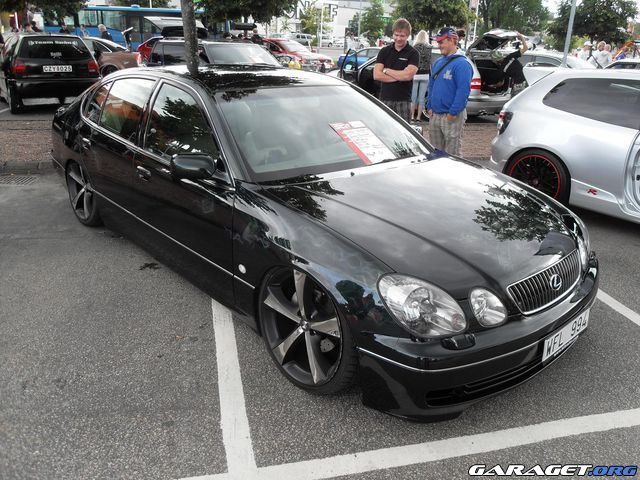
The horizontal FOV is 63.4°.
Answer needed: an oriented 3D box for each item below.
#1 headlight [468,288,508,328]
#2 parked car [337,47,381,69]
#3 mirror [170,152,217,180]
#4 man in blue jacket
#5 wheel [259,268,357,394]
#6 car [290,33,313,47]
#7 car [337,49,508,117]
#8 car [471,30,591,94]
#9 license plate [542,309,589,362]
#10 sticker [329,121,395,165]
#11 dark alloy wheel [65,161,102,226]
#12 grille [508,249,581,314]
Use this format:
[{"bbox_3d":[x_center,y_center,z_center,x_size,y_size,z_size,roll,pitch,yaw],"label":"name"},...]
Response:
[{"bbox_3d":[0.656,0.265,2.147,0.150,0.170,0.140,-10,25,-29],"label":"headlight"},{"bbox_3d":[2.785,-9.735,28.000,4.400,1.400,1.740,-1,22,-9],"label":"parked car"},{"bbox_3d":[-0.659,-0.382,2.697,0.210,0.120,0.120,-16,28,-40],"label":"mirror"},{"bbox_3d":[1.405,-1.399,5.712,0.360,1.750,0.540,-9,24,-27],"label":"man in blue jacket"},{"bbox_3d":[-0.021,0.379,2.499,0.235,0.665,0.665,-16,28,-40],"label":"wheel"},{"bbox_3d":[-2.732,-26.630,69.000,4.400,1.750,1.800,3,22,2],"label":"car"},{"bbox_3d":[2.038,-3.723,11.991,4.600,1.450,1.780,21,28,39],"label":"car"},{"bbox_3d":[6.395,-4.516,14.455,1.770,1.450,4.500,-16,28,-38],"label":"car"},{"bbox_3d":[1.153,0.436,2.407,0.480,0.110,0.020,-17,24,-39],"label":"license plate"},{"bbox_3d":[0.296,-0.630,3.335,0.300,0.015,0.415,-17,58,-39],"label":"sticker"},{"bbox_3d":[-1.907,-0.459,4.392,0.240,0.665,0.665,-16,28,-40],"label":"dark alloy wheel"},{"bbox_3d":[1.075,0.196,2.365,0.640,0.155,0.130,-16,28,-40],"label":"grille"}]

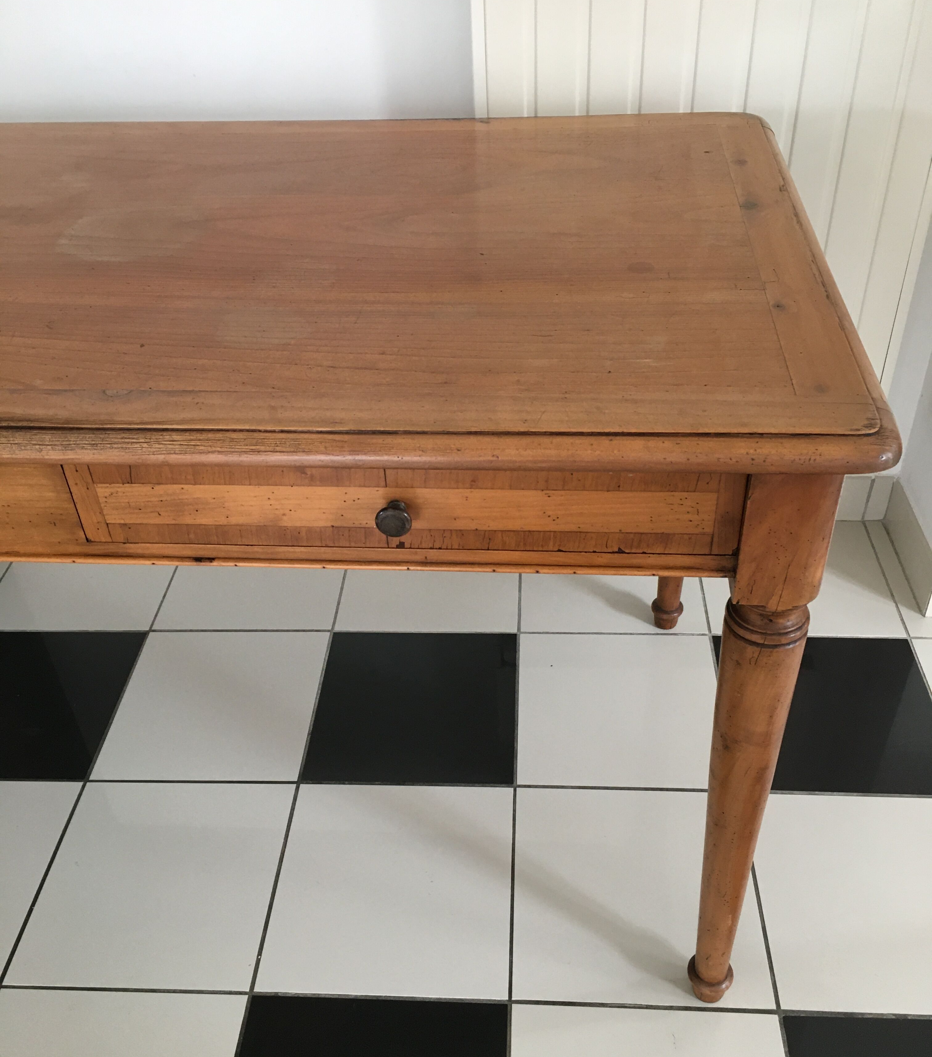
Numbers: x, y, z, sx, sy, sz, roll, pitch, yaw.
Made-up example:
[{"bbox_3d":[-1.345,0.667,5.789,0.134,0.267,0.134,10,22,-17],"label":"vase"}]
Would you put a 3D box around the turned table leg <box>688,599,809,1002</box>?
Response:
[{"bbox_3d":[0.259,0.287,1.000,0.065,0.624,0.065,0,39,4],"label":"turned table leg"}]

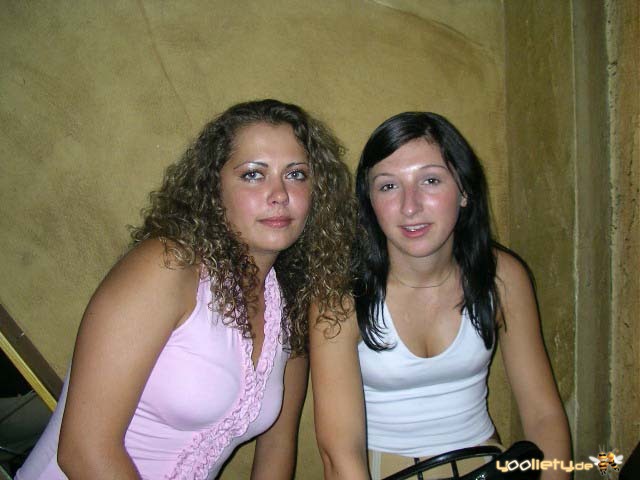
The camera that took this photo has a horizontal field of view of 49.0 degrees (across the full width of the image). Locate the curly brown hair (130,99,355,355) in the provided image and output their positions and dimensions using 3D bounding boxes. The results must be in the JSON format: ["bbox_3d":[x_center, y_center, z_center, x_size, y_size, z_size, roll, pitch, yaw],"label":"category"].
[{"bbox_3d":[-0.118,-0.021,1.080,0.330,0.380,0.270,-2,3,-15],"label":"curly brown hair"}]

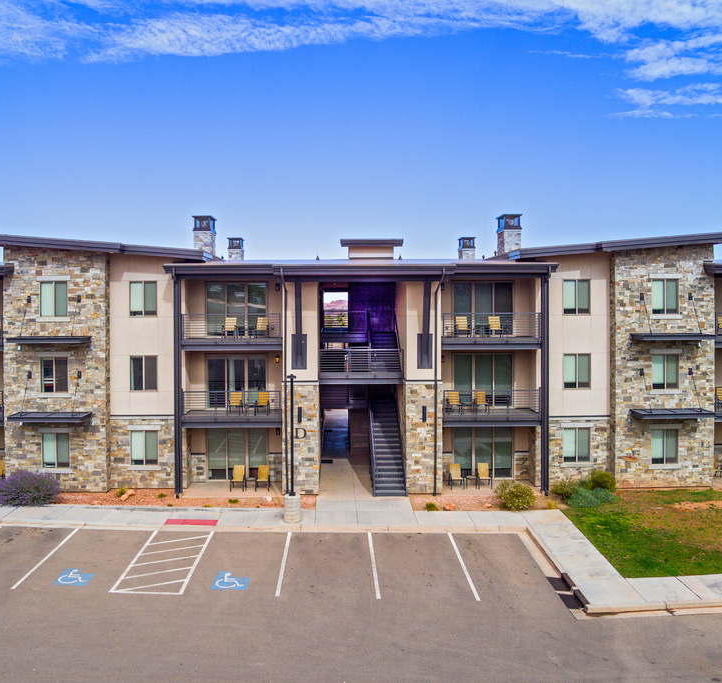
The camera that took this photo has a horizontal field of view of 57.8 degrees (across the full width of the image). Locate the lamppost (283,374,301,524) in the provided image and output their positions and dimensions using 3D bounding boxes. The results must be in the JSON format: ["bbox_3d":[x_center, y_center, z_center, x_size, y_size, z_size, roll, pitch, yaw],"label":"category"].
[{"bbox_3d":[-2.524,3.939,23.947,0.620,5.443,0.620,0,2,-1],"label":"lamppost"}]

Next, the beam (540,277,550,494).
[{"bbox_3d":[7.507,1.827,26.756,0.330,8.809,0.320,0,2,-1],"label":"beam"}]

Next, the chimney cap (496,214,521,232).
[{"bbox_3d":[7.237,-5.705,31.899,0.910,0.720,1.400,0,2,-1],"label":"chimney cap"}]

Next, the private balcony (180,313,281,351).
[{"bbox_3d":[-5.322,-0.427,28.074,4.150,1.500,2.150,0,2,-1],"label":"private balcony"}]

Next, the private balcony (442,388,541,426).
[{"bbox_3d":[5.570,2.770,28.900,4.250,1.600,2.100,0,2,-1],"label":"private balcony"}]

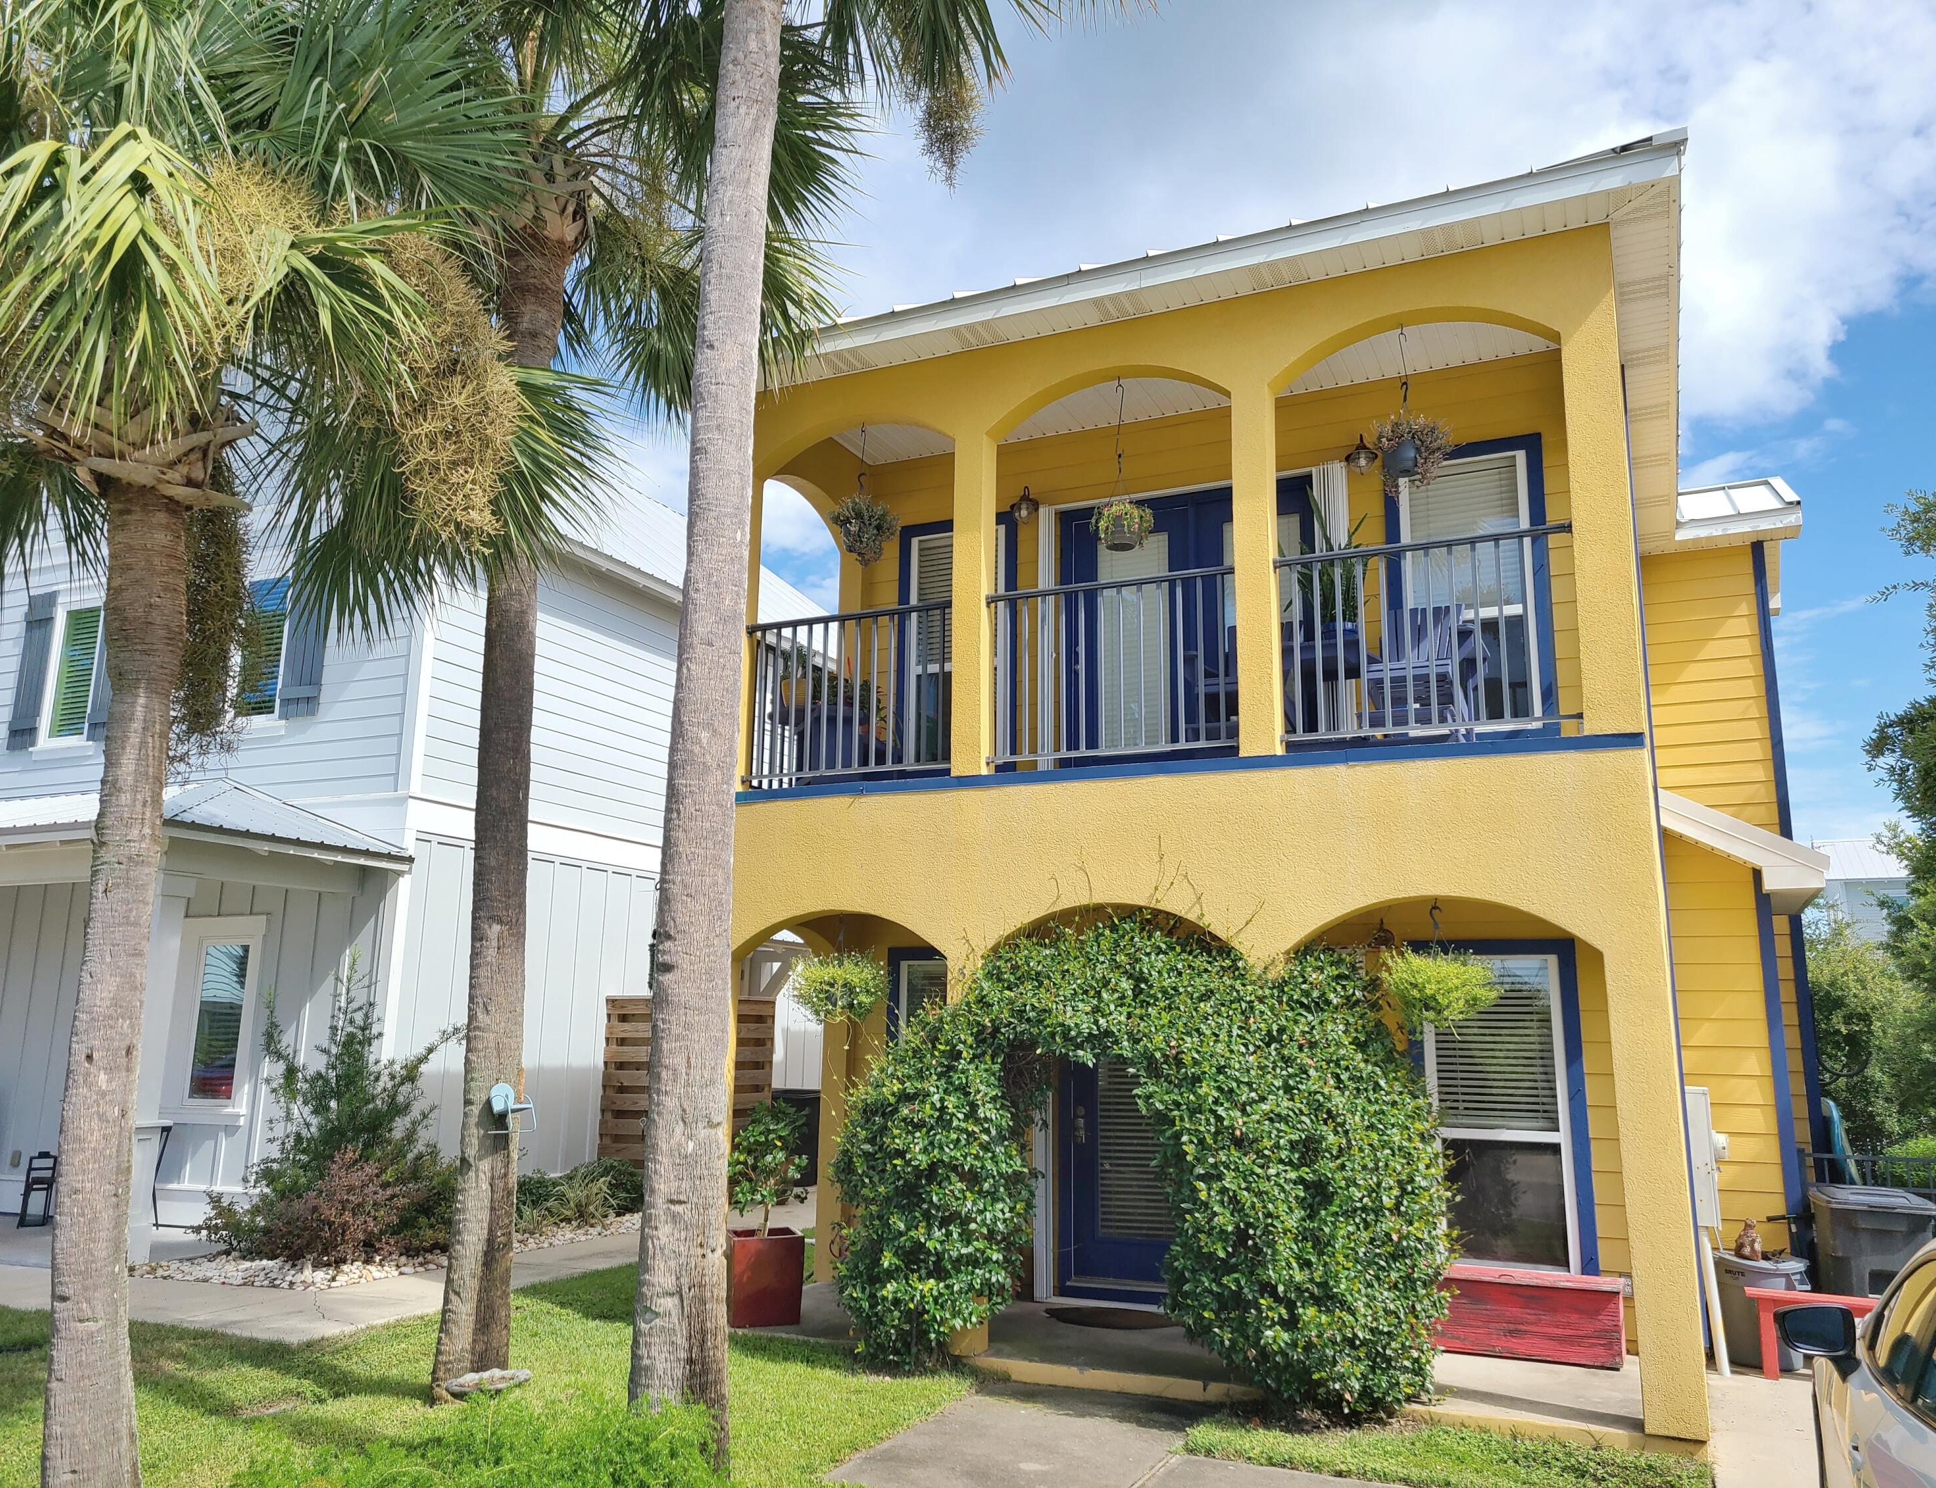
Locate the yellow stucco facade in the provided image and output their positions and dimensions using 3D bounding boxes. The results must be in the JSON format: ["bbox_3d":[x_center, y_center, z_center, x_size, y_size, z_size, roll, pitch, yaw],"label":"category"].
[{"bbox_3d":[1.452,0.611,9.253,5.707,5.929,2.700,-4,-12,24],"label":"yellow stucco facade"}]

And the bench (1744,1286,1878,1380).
[{"bbox_3d":[4.835,3.210,7.982,1.200,0.420,0.320,-6,-13,32],"label":"bench"}]

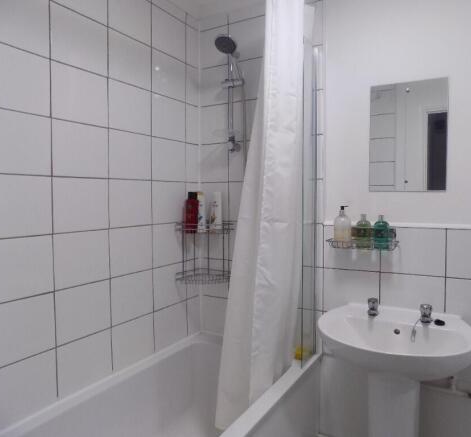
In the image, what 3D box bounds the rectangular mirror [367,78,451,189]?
[{"bbox_3d":[0.701,-0.330,1.566,0.300,0.450,0.010,1,3,30],"label":"rectangular mirror"}]

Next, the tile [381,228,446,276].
[{"bbox_3d":[0.731,0.137,1.599,0.250,0.200,0.010,1,3,30],"label":"tile"}]

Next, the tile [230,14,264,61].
[{"bbox_3d":[0.071,-0.878,1.903,0.244,0.197,0.010,1,3,30],"label":"tile"}]

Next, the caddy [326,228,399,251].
[{"bbox_3d":[0.531,0.085,1.622,0.272,0.069,0.105,2,3,30],"label":"caddy"}]

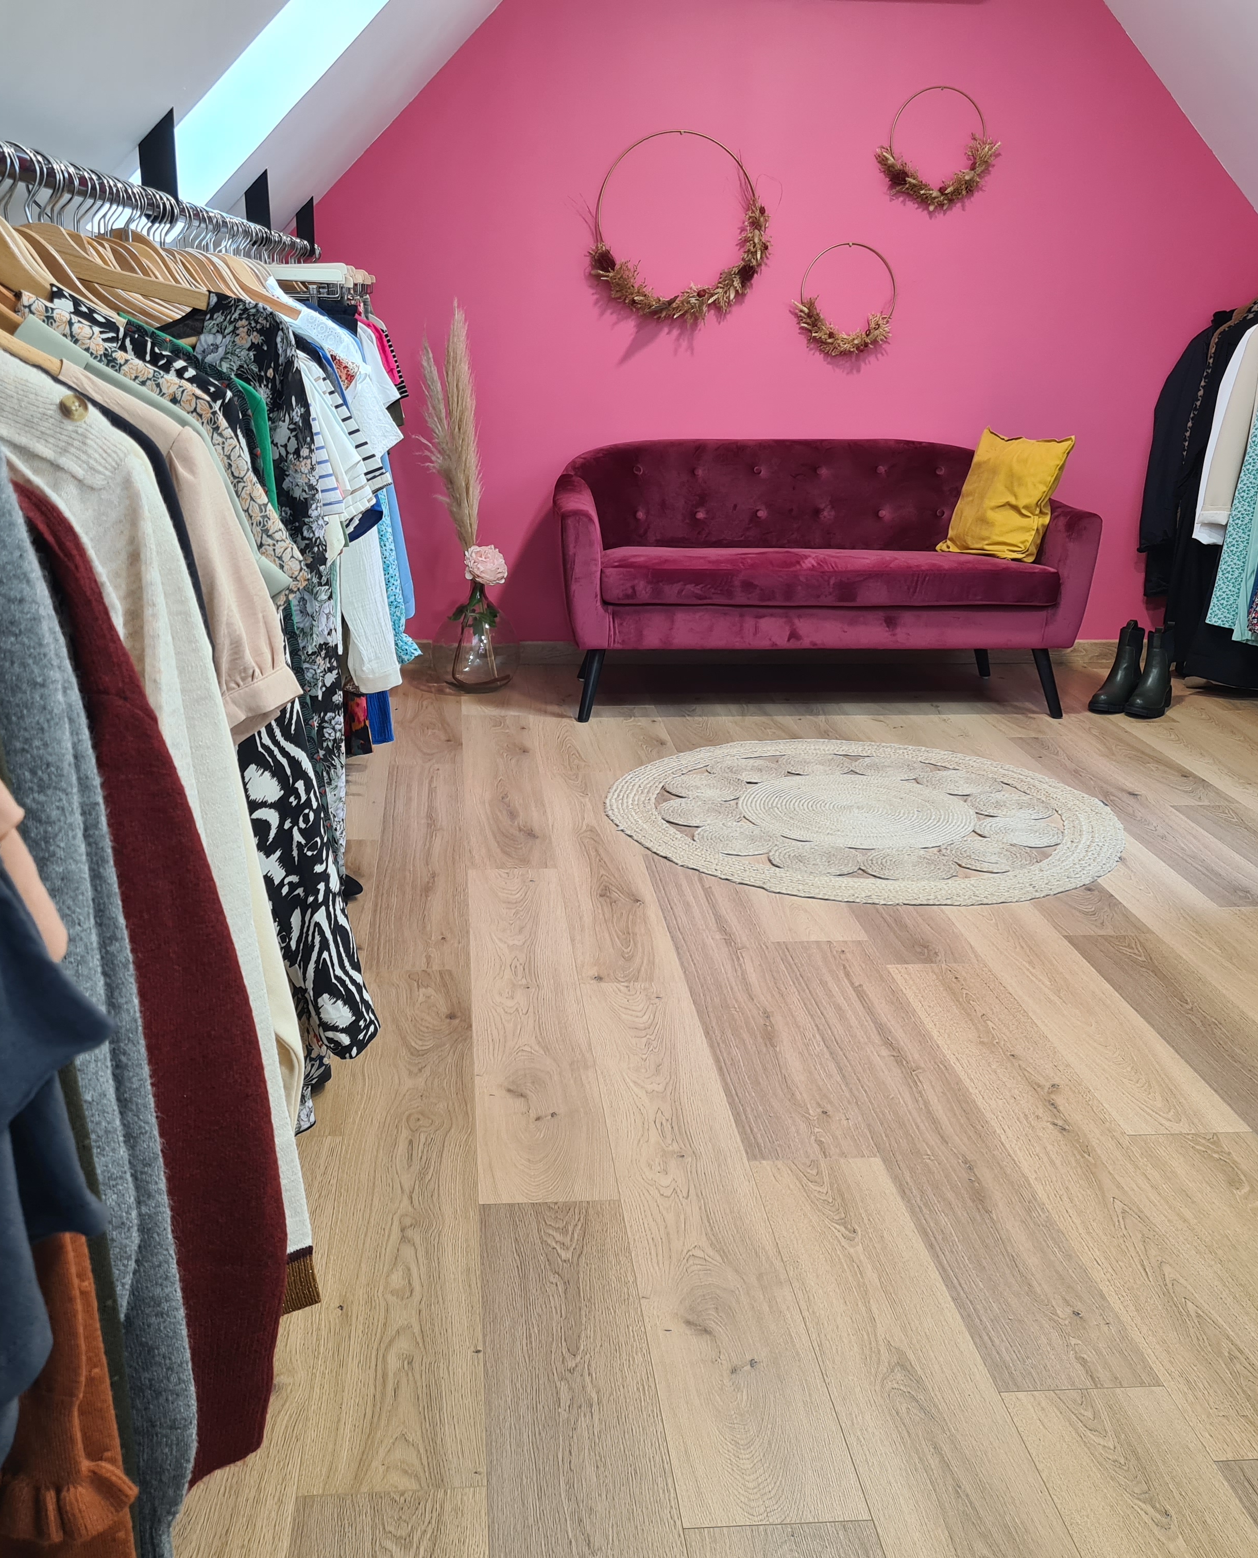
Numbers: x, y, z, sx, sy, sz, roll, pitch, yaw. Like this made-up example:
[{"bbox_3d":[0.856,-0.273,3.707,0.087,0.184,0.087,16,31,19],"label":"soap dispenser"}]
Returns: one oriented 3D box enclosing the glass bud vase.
[{"bbox_3d":[-0.469,-0.444,4.891,0.250,0.300,0.250,-1,17,-6],"label":"glass bud vase"}]

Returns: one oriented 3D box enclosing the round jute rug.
[{"bbox_3d":[0.566,0.071,3.785,1.250,0.012,1.260,1,17,0],"label":"round jute rug"}]

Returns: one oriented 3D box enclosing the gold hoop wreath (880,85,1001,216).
[{"bbox_3d":[0.959,-1.945,4.826,0.397,0.359,0.060,-1,17,-6],"label":"gold hoop wreath"}]

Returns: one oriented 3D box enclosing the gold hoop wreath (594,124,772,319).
[{"bbox_3d":[0.157,-1.696,4.809,0.560,0.561,0.070,-1,17,-6],"label":"gold hoop wreath"}]

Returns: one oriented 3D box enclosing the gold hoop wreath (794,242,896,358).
[{"bbox_3d":[0.682,-1.510,4.928,0.330,0.348,0.060,-1,17,-6],"label":"gold hoop wreath"}]

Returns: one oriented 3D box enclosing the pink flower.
[{"bbox_3d":[-0.442,-0.660,4.827,0.130,0.120,0.120,-1,17,-6],"label":"pink flower"}]

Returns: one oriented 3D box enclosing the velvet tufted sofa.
[{"bbox_3d":[0.575,-0.637,4.821,1.650,0.760,0.700,-1,17,-6],"label":"velvet tufted sofa"}]

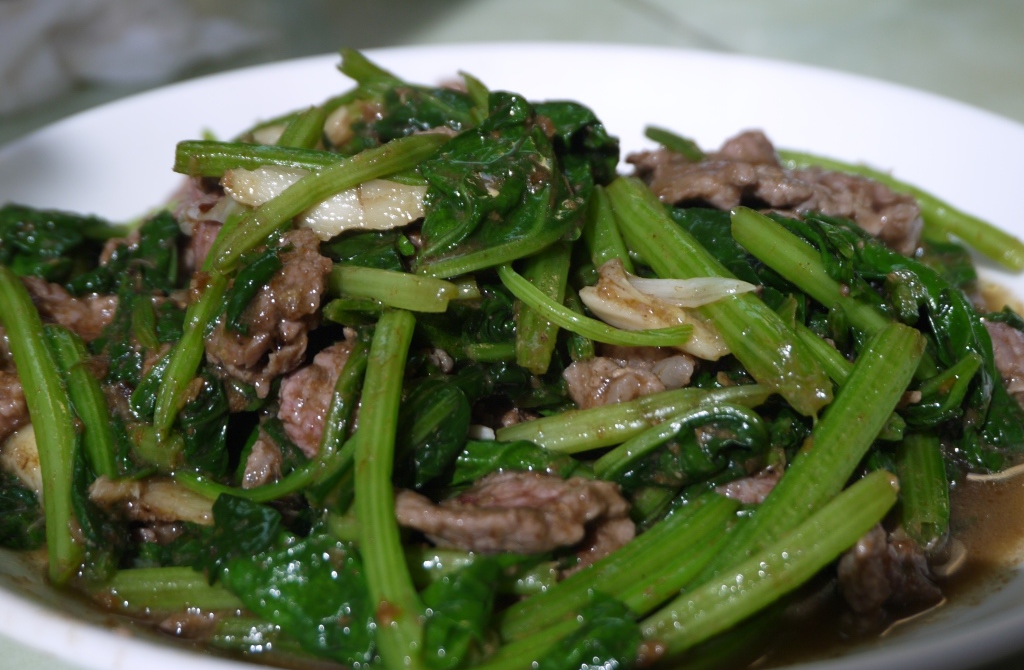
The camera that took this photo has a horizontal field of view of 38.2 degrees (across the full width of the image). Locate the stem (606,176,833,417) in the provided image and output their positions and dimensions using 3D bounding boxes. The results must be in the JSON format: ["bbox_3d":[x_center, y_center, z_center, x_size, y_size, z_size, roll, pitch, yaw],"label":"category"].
[{"bbox_3d":[0.036,-0.008,0.264,0.011,0.008,0.068,-10,35,-17],"label":"stem"}]

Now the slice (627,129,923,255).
[{"bbox_3d":[0.055,-0.029,0.313,0.060,0.013,0.021,15,31,16],"label":"slice"}]

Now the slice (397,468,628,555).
[{"bbox_3d":[0.001,0.025,0.209,0.035,0.009,0.015,4,28,2],"label":"slice"}]

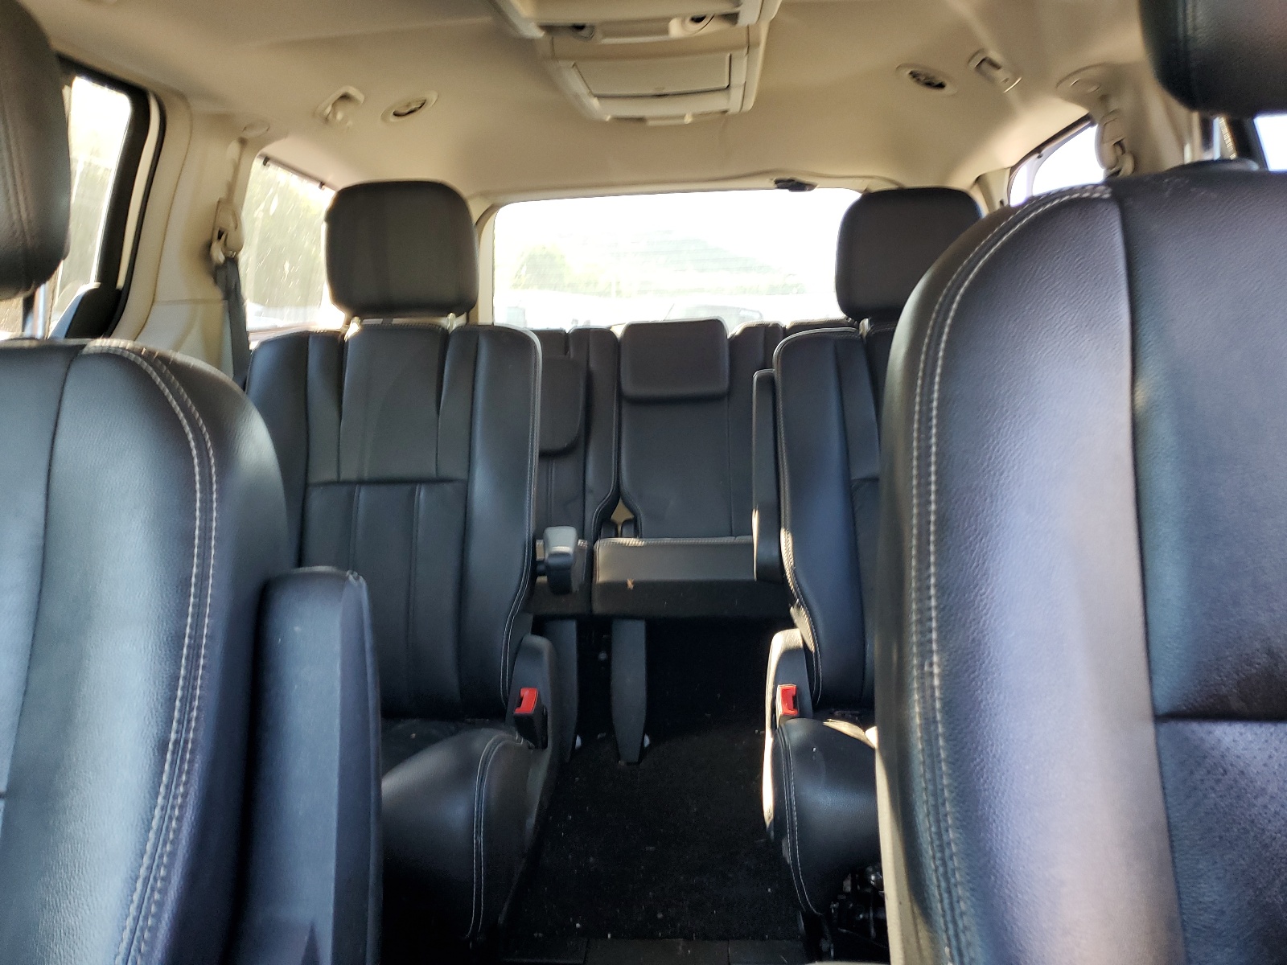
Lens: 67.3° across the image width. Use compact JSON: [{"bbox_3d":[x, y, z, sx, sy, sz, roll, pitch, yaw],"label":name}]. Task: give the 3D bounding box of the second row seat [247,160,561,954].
[{"bbox_3d":[-0.418,0.073,1.555,0.525,1.100,0.700,-1,11,4],"label":"second row seat"}]

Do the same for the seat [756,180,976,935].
[{"bbox_3d":[0.453,0.062,1.501,0.540,1.075,0.710,-1,11,4],"label":"seat"}]

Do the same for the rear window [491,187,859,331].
[{"bbox_3d":[0.101,-0.634,2.953,1.140,0.470,0.070,-1,35,4],"label":"rear window"}]

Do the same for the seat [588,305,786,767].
[{"bbox_3d":[0.138,0.081,2.328,0.485,0.920,0.700,-1,11,4],"label":"seat"}]

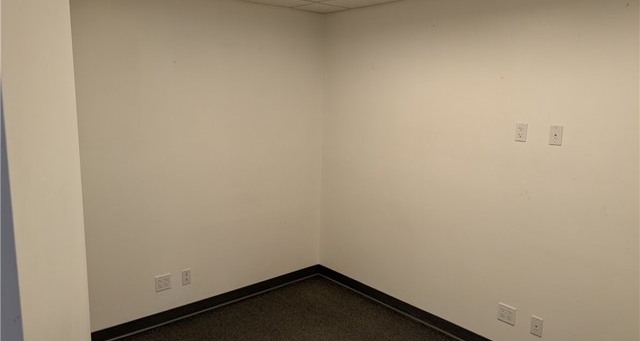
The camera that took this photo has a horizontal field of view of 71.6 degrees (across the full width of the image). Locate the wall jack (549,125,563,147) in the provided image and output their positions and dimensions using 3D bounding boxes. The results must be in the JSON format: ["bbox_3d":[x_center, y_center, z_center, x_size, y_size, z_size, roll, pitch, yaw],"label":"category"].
[{"bbox_3d":[1.368,-0.202,2.575,0.010,0.116,0.071,-8,13,-41],"label":"wall jack"}]

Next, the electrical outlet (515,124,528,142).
[{"bbox_3d":[1.234,-0.233,2.724,0.010,0.116,0.071,-8,13,-41],"label":"electrical outlet"}]

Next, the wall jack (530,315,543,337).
[{"bbox_3d":[1.354,0.978,2.776,0.010,0.116,0.071,-8,13,-41],"label":"wall jack"}]

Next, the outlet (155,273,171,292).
[{"bbox_3d":[-1.158,0.838,3.292,0.117,0.116,0.010,-8,13,-41],"label":"outlet"}]

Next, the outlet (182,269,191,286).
[{"bbox_3d":[-1.021,0.824,3.412,0.071,0.116,0.010,-8,13,-41],"label":"outlet"}]

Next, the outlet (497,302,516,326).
[{"bbox_3d":[1.225,0.946,2.919,0.010,0.116,0.117,-8,13,-41],"label":"outlet"}]

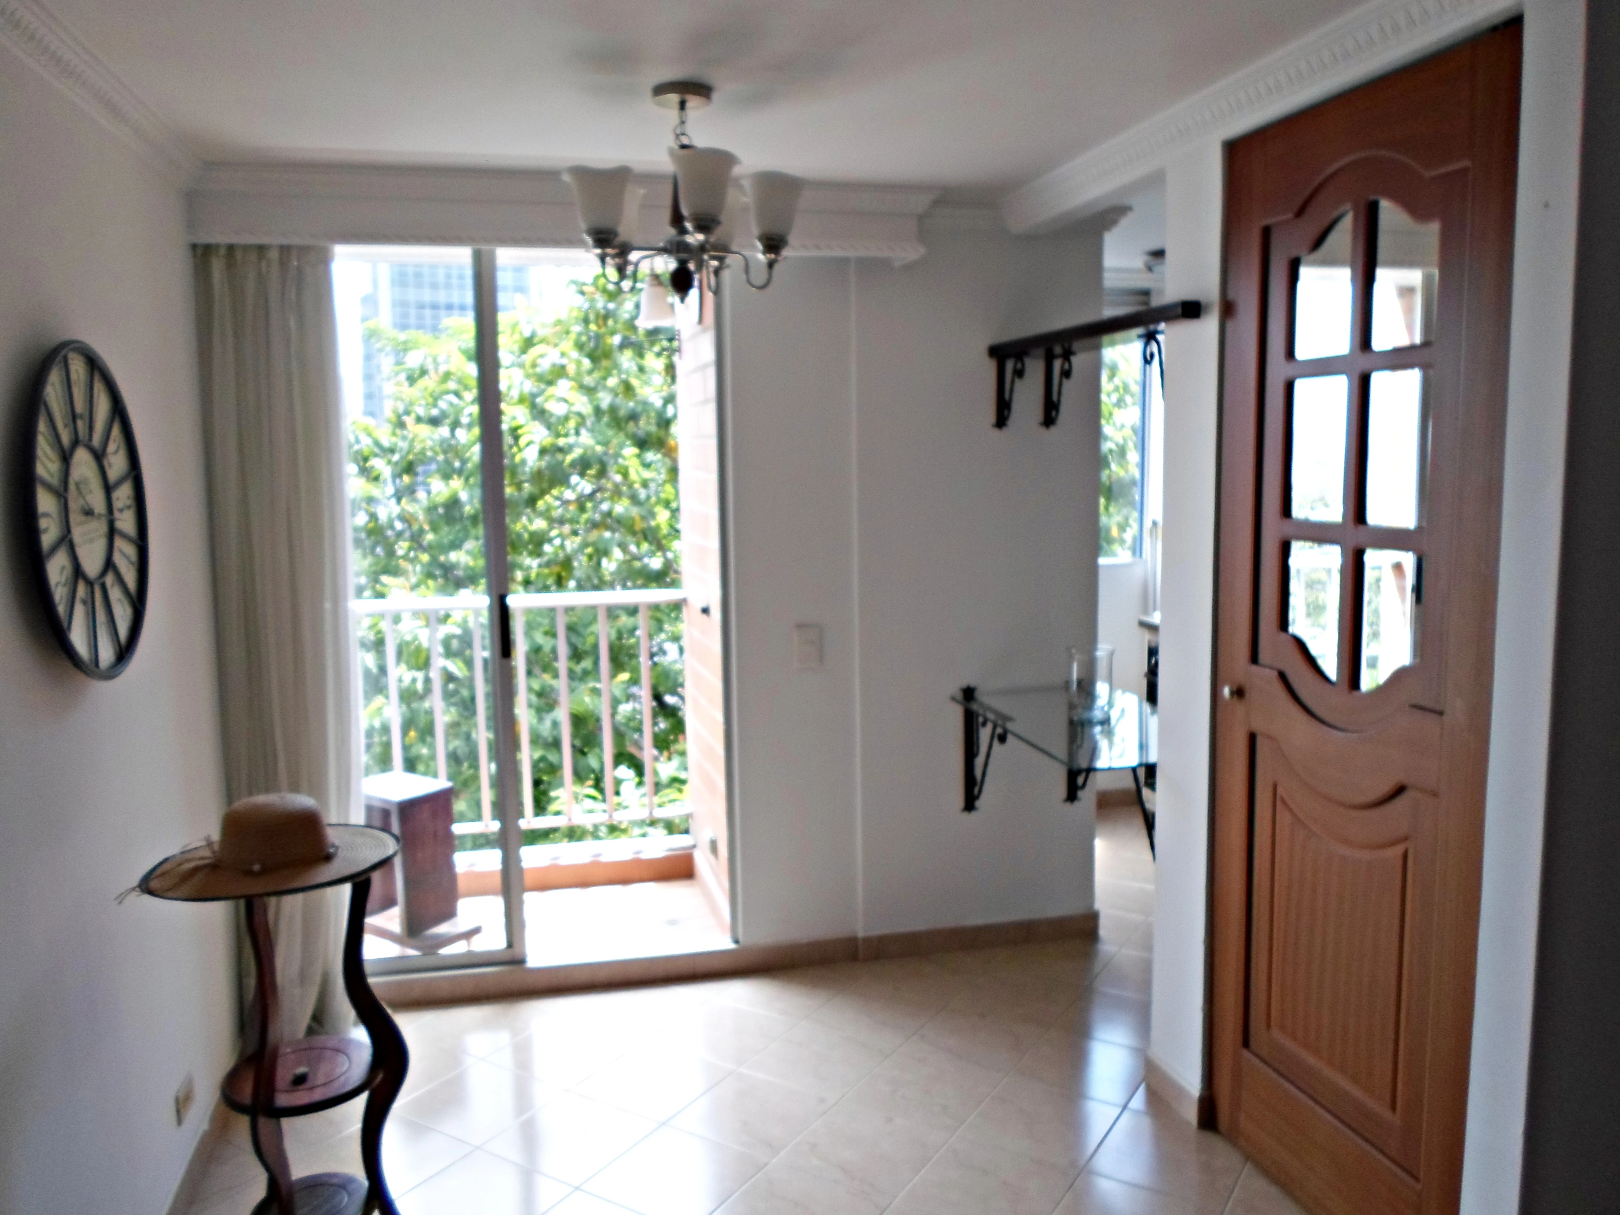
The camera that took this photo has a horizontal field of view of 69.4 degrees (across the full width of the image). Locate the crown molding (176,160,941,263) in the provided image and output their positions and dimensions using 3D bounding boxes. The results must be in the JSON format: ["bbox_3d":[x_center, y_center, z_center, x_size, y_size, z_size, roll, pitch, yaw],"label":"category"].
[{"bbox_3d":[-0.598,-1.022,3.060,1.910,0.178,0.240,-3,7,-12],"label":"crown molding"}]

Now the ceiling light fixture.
[{"bbox_3d":[-0.243,-0.813,2.309,0.490,0.410,0.490,-3,7,-12],"label":"ceiling light fixture"}]

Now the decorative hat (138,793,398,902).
[{"bbox_3d":[-0.970,0.405,2.123,0.420,0.110,0.420,-3,7,-12],"label":"decorative hat"}]

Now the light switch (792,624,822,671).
[{"bbox_3d":[-0.006,0.118,3.463,0.083,0.127,0.012,-3,7,-12],"label":"light switch"}]

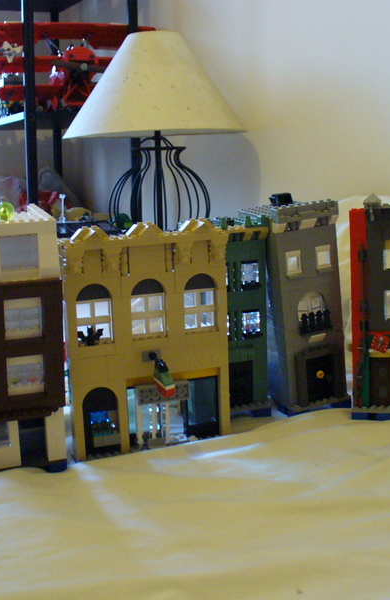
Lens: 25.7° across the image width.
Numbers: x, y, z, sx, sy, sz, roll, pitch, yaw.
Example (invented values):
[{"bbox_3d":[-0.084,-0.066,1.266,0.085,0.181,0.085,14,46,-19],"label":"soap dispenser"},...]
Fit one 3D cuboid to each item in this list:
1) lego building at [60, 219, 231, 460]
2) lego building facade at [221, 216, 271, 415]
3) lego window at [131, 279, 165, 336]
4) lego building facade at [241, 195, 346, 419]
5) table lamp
[{"bbox_3d":[-0.051,0.031,0.791,0.149,0.212,0.114,-6,12,-17],"label":"lego building"},{"bbox_3d":[0.025,0.013,0.854,0.070,0.193,0.103,-6,13,-17],"label":"lego building facade"},{"bbox_3d":[-0.042,0.005,0.754,0.032,0.051,0.009,-6,12,-17],"label":"lego window"},{"bbox_3d":[0.103,0.000,0.897,0.070,0.214,0.108,-11,15,-16],"label":"lego building facade"},{"bbox_3d":[-0.067,-0.252,1.580,0.336,0.480,0.336,-2,10,0],"label":"table lamp"}]

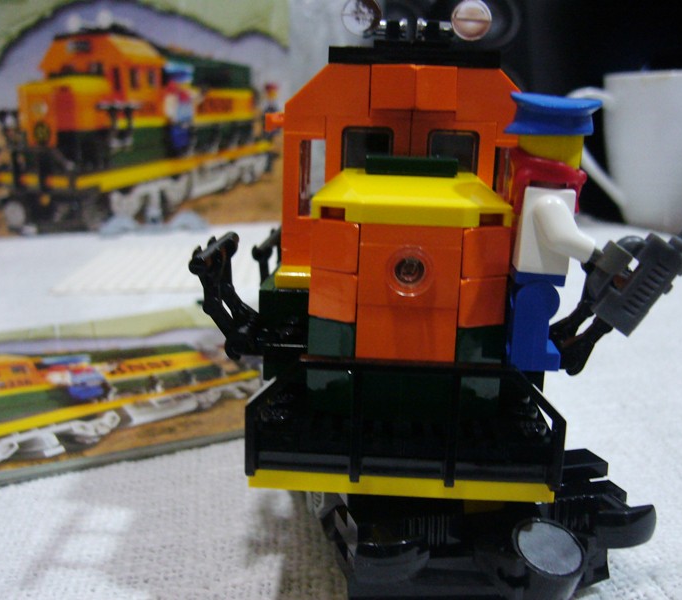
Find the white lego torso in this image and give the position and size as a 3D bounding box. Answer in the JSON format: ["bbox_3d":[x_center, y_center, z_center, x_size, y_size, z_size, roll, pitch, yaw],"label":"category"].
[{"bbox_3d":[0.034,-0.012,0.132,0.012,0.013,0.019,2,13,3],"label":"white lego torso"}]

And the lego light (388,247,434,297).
[{"bbox_3d":[0.011,-0.004,0.125,0.008,0.008,0.004,2,13,3],"label":"lego light"}]

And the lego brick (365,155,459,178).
[{"bbox_3d":[0.012,-0.024,0.144,0.016,0.003,0.009,2,13,3],"label":"lego brick"}]

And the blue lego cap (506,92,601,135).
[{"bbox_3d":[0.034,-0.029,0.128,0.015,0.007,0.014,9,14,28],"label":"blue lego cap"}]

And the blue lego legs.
[{"bbox_3d":[0.032,0.002,0.135,0.008,0.016,0.016,2,13,3],"label":"blue lego legs"}]

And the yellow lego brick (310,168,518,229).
[{"bbox_3d":[0.012,-0.018,0.140,0.032,0.006,0.032,2,13,3],"label":"yellow lego brick"}]

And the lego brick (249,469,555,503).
[{"bbox_3d":[0.010,0.028,0.131,0.048,0.003,0.009,2,13,3],"label":"lego brick"}]

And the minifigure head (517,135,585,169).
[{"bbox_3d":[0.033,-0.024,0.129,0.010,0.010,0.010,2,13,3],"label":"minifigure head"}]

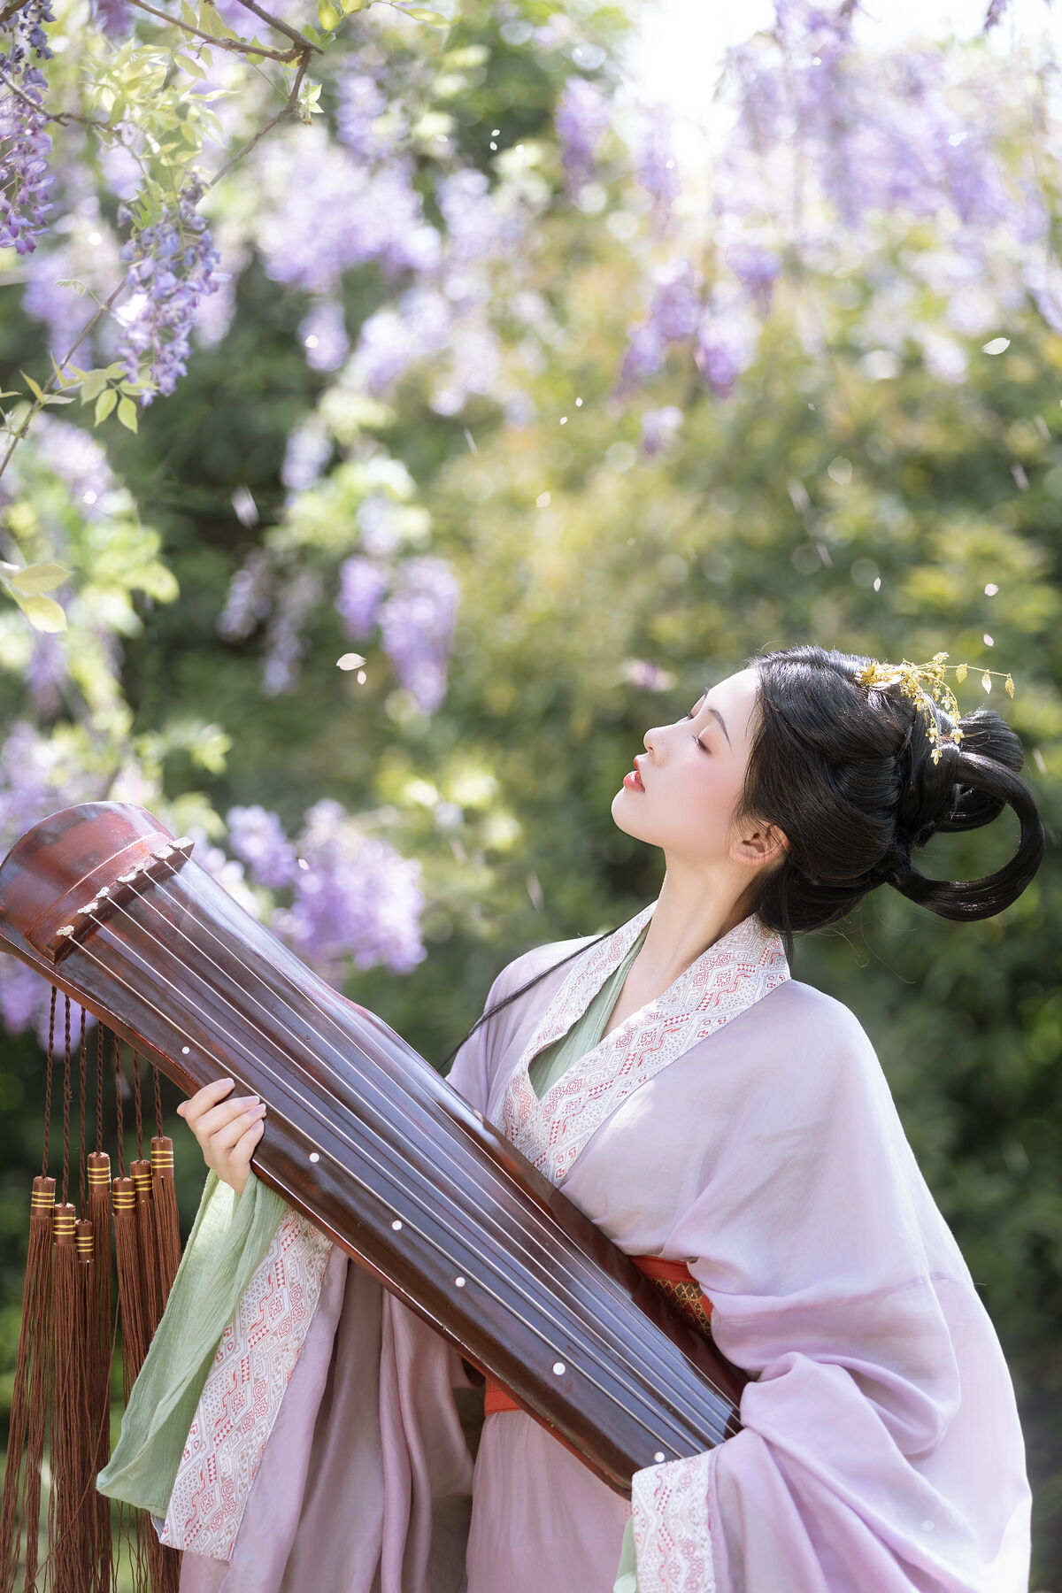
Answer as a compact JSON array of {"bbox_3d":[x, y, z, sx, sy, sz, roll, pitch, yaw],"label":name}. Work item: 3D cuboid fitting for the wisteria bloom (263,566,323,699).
[{"bbox_3d":[-0.372,-0.257,8.400,0.090,0.194,0.086,0,-2,0],"label":"wisteria bloom"}]

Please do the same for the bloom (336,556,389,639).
[{"bbox_3d":[-0.262,-0.310,8.400,0.079,0.127,0.075,0,-2,0],"label":"bloom"}]

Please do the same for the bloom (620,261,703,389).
[{"bbox_3d":[0.164,-0.594,6.800,0.105,0.162,0.095,0,-3,0],"label":"bloom"}]

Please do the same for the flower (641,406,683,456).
[{"bbox_3d":[0.174,-0.488,7.200,0.060,0.068,0.054,0,-3,0],"label":"flower"}]

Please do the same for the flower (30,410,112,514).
[{"bbox_3d":[-0.661,-0.482,7.800,0.120,0.146,0.114,0,-2,0],"label":"flower"}]

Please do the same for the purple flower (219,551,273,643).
[{"bbox_3d":[-0.446,-0.315,8.400,0.083,0.140,0.078,0,-2,0],"label":"purple flower"}]

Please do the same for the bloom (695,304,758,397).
[{"bbox_3d":[0.310,-0.707,8.600,0.094,0.140,0.089,0,-2,0],"label":"bloom"}]

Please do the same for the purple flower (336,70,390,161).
[{"bbox_3d":[-0.248,-1.008,8.000,0.081,0.134,0.076,0,-2,0],"label":"purple flower"}]

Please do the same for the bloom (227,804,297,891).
[{"bbox_3d":[-0.334,0.062,6.700,0.090,0.103,0.081,0,-3,0],"label":"bloom"}]

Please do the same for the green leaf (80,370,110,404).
[{"bbox_3d":[-0.364,-0.341,4.500,0.026,0.028,0.021,0,-3,0],"label":"green leaf"}]

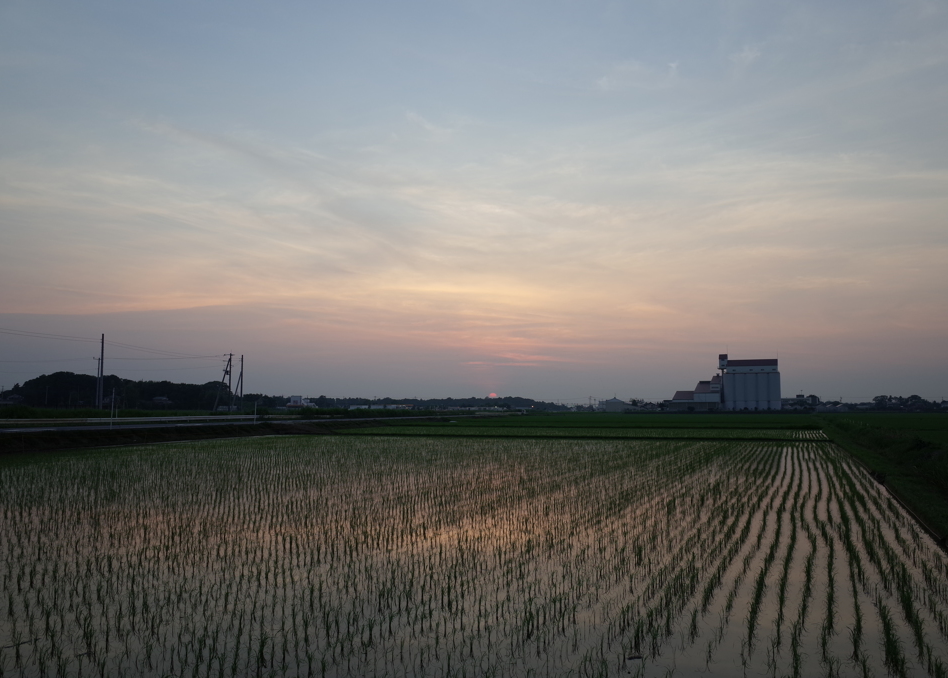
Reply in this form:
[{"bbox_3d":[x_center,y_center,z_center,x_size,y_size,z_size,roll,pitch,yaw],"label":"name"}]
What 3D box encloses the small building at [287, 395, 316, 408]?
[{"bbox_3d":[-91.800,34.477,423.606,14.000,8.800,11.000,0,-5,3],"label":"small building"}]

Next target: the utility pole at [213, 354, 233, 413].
[{"bbox_3d":[-44.600,8.429,140.599,3.300,11.600,1.600,-1,-5,11],"label":"utility pole"}]

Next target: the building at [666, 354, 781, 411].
[{"bbox_3d":[149.300,27.021,477.456,63.000,33.000,20.000,-2,-5,22],"label":"building"}]

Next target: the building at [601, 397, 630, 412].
[{"bbox_3d":[84.500,38.728,472.421,13.500,9.200,16.000,-2,-5,21],"label":"building"}]

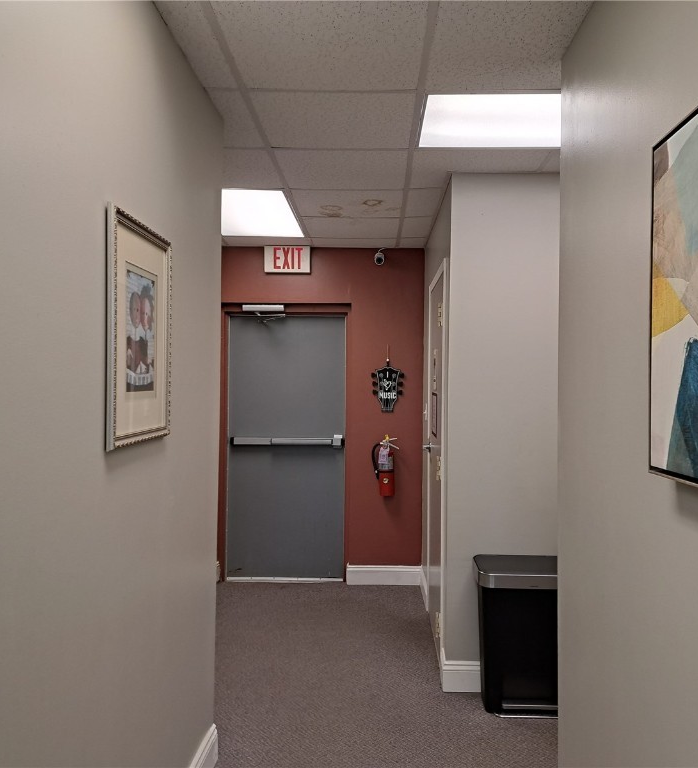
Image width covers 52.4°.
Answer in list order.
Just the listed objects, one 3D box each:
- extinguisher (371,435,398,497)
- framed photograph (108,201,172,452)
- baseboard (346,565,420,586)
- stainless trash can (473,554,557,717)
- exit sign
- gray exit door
[{"bbox_3d":[0.258,0.587,5.075,0.184,0.448,0.124,1,0,2],"label":"extinguisher"},{"bbox_3d":[-0.522,-0.126,1.784,0.024,0.548,0.428,1,0,2],"label":"framed photograph"},{"bbox_3d":[0.253,1.389,5.149,0.538,0.137,0.018,1,0,2],"label":"baseboard"},{"bbox_3d":[0.794,1.131,3.168,0.468,0.642,0.334,1,0,2],"label":"stainless trash can"},{"bbox_3d":[-0.445,-0.897,5.150,0.326,0.197,0.055,1,0,2],"label":"exit sign"},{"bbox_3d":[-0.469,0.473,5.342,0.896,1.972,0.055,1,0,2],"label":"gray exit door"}]

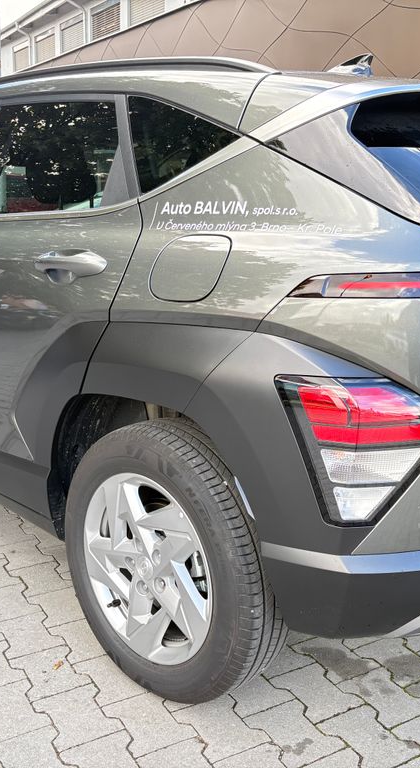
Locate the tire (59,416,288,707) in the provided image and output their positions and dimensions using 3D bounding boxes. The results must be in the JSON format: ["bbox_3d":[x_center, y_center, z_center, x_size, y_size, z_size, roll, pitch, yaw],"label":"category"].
[{"bbox_3d":[-0.093,0.417,1.865,0.685,0.685,0.215,13,18,43],"label":"tire"}]

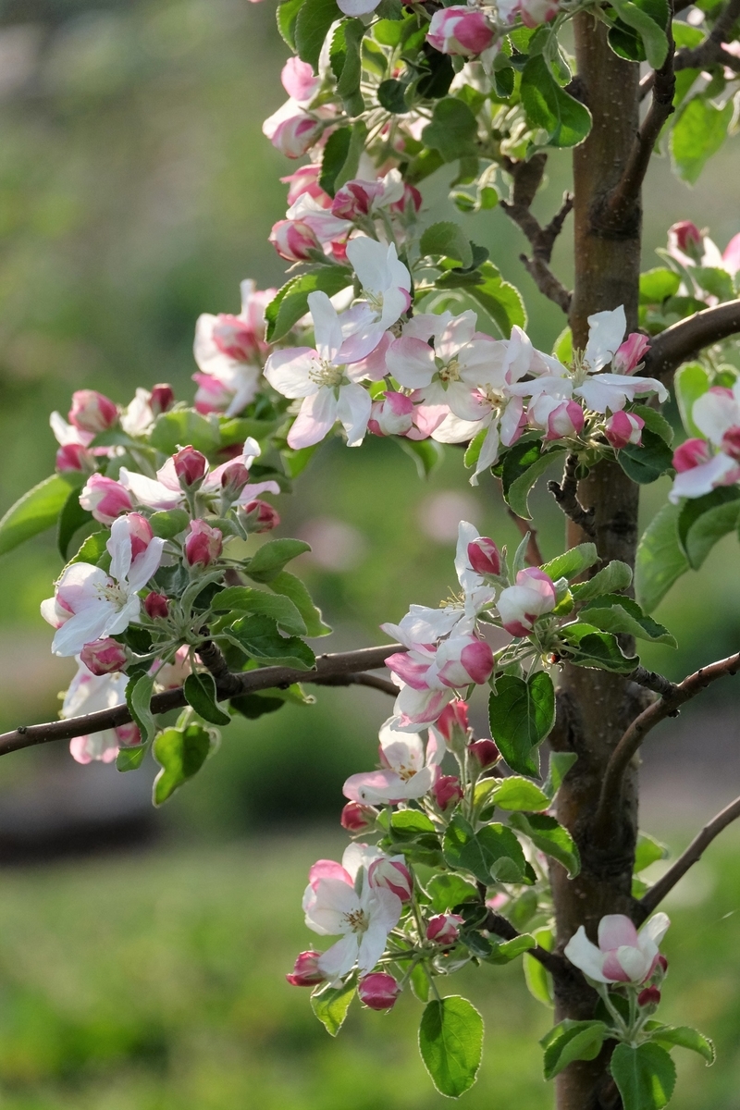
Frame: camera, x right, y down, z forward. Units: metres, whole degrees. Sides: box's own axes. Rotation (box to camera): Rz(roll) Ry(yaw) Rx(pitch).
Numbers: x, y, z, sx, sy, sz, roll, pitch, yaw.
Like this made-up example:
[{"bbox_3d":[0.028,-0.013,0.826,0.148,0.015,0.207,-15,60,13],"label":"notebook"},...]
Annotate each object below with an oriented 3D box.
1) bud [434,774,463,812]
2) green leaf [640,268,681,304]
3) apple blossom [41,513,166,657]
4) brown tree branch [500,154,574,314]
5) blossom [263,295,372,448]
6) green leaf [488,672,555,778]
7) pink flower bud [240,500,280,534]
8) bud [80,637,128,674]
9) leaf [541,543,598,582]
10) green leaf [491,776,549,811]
[{"bbox_3d":[0.026,0.078,2.190,0.011,0.013,0.011,-12,14,0],"label":"bud"},{"bbox_3d":[0.097,-0.092,2.270,0.019,0.013,0.013,1,5,0],"label":"green leaf"},{"bbox_3d":[-0.084,0.009,2.085,0.042,0.045,0.019,0,-18,32],"label":"apple blossom"},{"bbox_3d":[0.056,-0.109,2.250,0.025,0.053,0.018,0,7,0],"label":"brown tree branch"},{"bbox_3d":[-0.017,-0.060,2.180,0.038,0.052,0.021,4,8,27],"label":"blossom"},{"bbox_3d":[0.053,0.059,2.330,0.022,0.036,0.009,-5,0,9],"label":"green leaf"},{"bbox_3d":[-0.035,-0.012,2.100,0.013,0.011,0.011,17,0,-12],"label":"pink flower bud"},{"bbox_3d":[-0.087,0.033,2.190,0.016,0.013,0.013,0,0,-27],"label":"bud"},{"bbox_3d":[0.063,0.002,2.105,0.023,0.006,0.013,-28,27,-9],"label":"leaf"},{"bbox_3d":[0.049,0.078,2.190,0.020,0.012,0.011,0,7,0],"label":"green leaf"}]

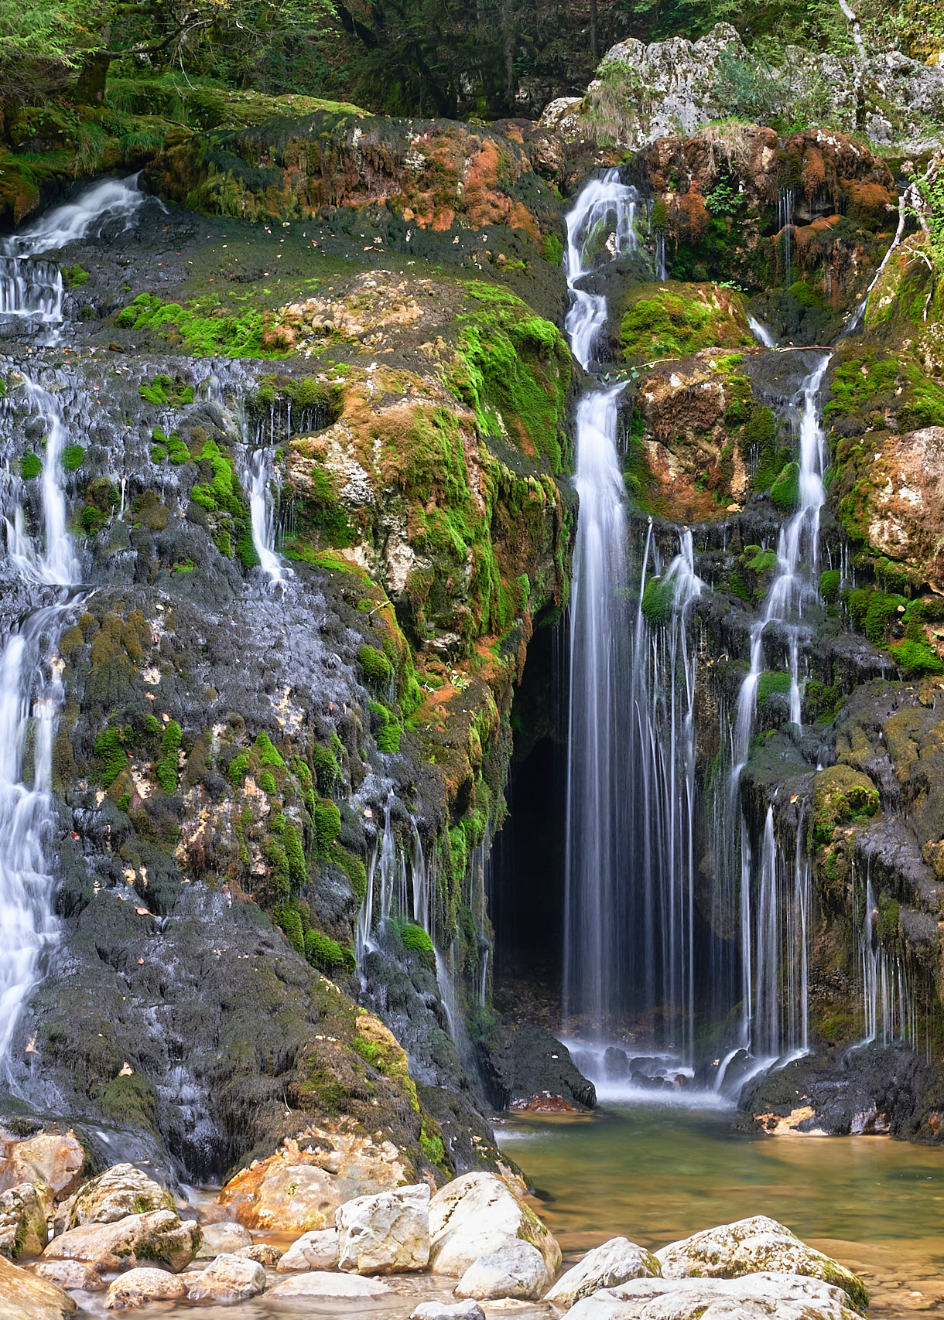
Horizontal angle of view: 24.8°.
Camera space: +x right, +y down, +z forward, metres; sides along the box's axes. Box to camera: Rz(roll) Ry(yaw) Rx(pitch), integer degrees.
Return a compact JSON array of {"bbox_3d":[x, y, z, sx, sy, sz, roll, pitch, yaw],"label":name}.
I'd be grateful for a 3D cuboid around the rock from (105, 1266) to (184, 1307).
[{"bbox_3d":[-1.273,2.441,8.350,0.313,0.166,0.250,1,-7,-8],"label":"rock"}]

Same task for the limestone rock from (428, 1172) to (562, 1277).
[{"bbox_3d":[0.087,2.140,8.086,0.507,0.402,0.431,0,-2,0],"label":"limestone rock"}]

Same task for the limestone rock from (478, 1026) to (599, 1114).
[{"bbox_3d":[0.494,3.108,16.300,0.952,0.704,0.850,0,-7,2],"label":"limestone rock"}]

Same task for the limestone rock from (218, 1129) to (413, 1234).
[{"bbox_3d":[-0.761,2.522,10.350,0.918,0.512,0.700,1,-7,-4],"label":"limestone rock"}]

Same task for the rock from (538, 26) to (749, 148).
[{"bbox_3d":[1.673,-5.610,21.000,2.059,1.136,1.600,-1,-7,5],"label":"rock"}]

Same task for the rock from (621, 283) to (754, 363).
[{"bbox_3d":[1.790,-2.791,17.800,1.104,0.645,0.900,-1,-7,6],"label":"rock"}]

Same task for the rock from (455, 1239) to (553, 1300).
[{"bbox_3d":[0.115,2.211,7.784,0.359,0.212,0.287,0,-2,0],"label":"rock"}]

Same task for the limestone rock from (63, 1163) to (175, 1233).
[{"bbox_3d":[-1.418,2.192,8.662,0.468,0.309,0.375,0,-2,0],"label":"limestone rock"}]

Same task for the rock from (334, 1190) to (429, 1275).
[{"bbox_3d":[-0.384,2.431,9.100,0.407,0.368,0.360,0,-7,-2],"label":"rock"}]

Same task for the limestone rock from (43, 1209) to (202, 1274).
[{"bbox_3d":[-1.489,2.473,9.100,0.676,0.279,0.420,1,-7,-9],"label":"limestone rock"}]

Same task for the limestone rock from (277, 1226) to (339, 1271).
[{"bbox_3d":[-0.615,2.242,8.161,0.247,0.166,0.198,0,-2,0],"label":"limestone rock"}]

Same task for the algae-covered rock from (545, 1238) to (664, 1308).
[{"bbox_3d":[0.527,2.433,8.500,0.447,0.298,0.380,0,-7,3],"label":"algae-covered rock"}]

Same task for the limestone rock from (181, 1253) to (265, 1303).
[{"bbox_3d":[-0.966,2.416,8.400,0.339,0.197,0.280,1,-7,-6],"label":"limestone rock"}]

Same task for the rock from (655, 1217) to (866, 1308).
[{"bbox_3d":[1.031,2.168,7.670,0.774,0.338,0.542,0,-2,0],"label":"rock"}]

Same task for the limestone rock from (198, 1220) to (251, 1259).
[{"bbox_3d":[-0.966,2.264,8.373,0.211,0.146,0.169,0,-2,0],"label":"limestone rock"}]

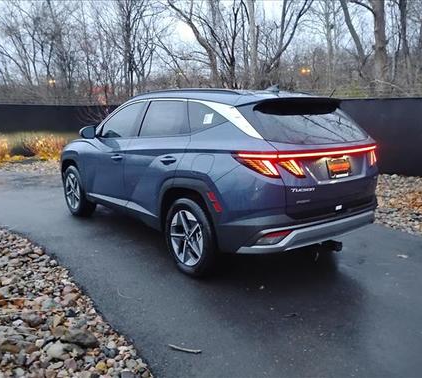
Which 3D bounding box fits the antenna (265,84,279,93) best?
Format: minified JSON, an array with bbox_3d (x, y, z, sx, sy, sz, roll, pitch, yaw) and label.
[{"bbox_3d":[0.572,-0.933,3.801,0.062,0.070,0.170,-11,15,-38],"label":"antenna"}]

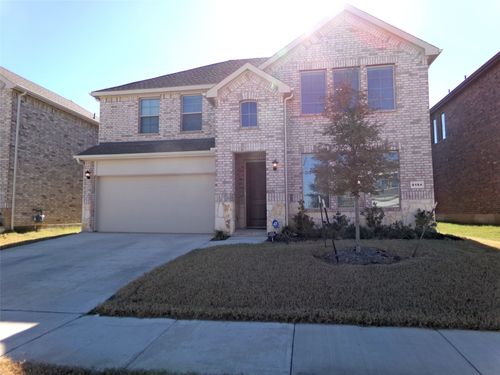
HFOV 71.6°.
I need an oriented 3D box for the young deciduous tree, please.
[{"bbox_3d":[2.432,-0.485,8.146,1.908,3.978,1.813,-1,-4,11],"label":"young deciduous tree"}]

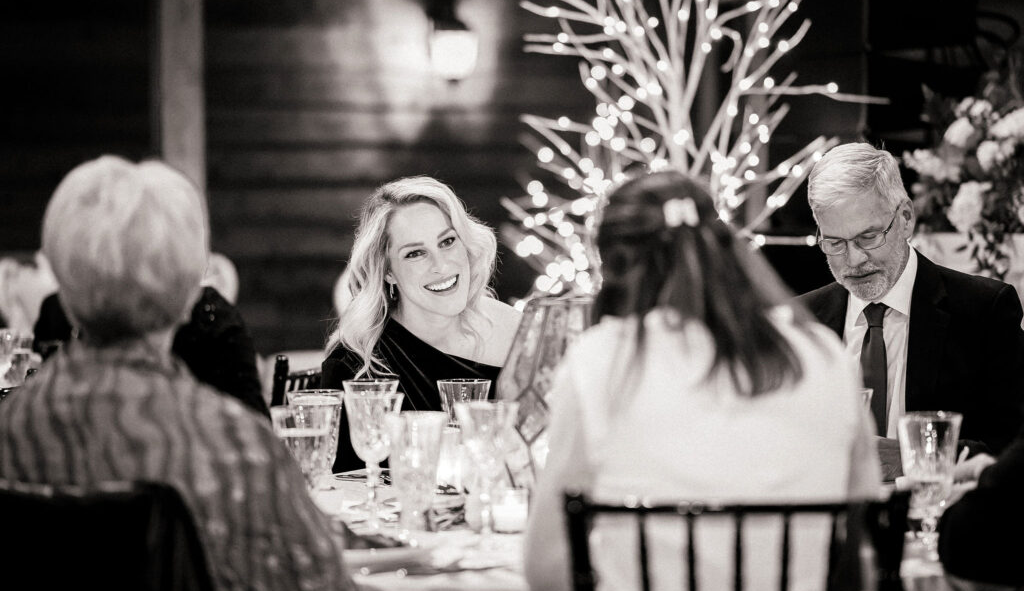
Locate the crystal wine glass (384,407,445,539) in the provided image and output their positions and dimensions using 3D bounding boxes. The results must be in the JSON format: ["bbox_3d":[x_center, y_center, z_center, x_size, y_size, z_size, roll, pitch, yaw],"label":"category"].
[{"bbox_3d":[-0.132,0.250,3.350,0.084,0.178,0.084,0,2,0],"label":"crystal wine glass"}]

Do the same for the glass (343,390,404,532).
[{"bbox_3d":[-0.199,0.240,3.500,0.085,0.191,0.085,0,2,0],"label":"glass"}]

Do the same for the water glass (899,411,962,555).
[{"bbox_3d":[0.557,0.247,3.220,0.085,0.185,0.085,0,2,0],"label":"water glass"}]

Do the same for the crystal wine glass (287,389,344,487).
[{"bbox_3d":[-0.289,0.240,3.560,0.085,0.189,0.085,0,2,0],"label":"crystal wine glass"}]

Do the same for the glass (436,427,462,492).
[{"bbox_3d":[-0.092,0.270,3.920,0.080,0.108,0.080,0,2,0],"label":"glass"}]

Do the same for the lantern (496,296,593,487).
[{"bbox_3d":[0.106,0.167,3.760,0.250,0.320,0.250,0,2,0],"label":"lantern"}]

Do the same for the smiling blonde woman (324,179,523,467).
[{"bbox_3d":[-0.153,0.428,4.320,0.480,1.270,0.700,-1,2,-11],"label":"smiling blonde woman"}]

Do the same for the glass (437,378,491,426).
[{"bbox_3d":[-0.077,0.232,3.850,0.086,0.187,0.086,0,2,0],"label":"glass"}]

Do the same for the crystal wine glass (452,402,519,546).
[{"bbox_3d":[-0.036,0.244,3.300,0.085,0.192,0.085,0,2,0],"label":"crystal wine glass"}]

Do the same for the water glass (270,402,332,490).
[{"bbox_3d":[-0.293,0.249,3.370,0.085,0.182,0.085,0,2,0],"label":"water glass"}]

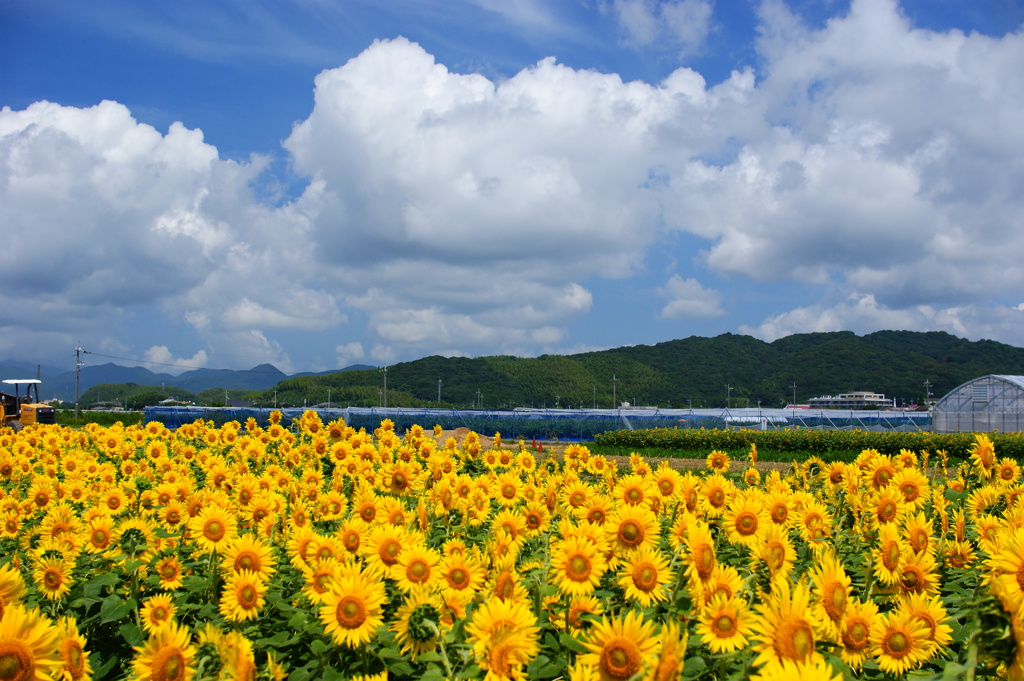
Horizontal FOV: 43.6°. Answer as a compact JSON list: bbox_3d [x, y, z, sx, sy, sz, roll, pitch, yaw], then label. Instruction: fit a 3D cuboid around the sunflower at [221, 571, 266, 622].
[{"bbox_3d":[-0.987,0.943,4.710,0.180,0.190,0.070,1,-11,-26],"label":"sunflower"}]

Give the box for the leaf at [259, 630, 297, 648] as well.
[{"bbox_3d":[-0.770,0.982,4.200,0.125,0.050,0.100,0,-3,0],"label":"leaf"}]

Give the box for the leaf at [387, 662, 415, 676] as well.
[{"bbox_3d":[-0.349,1.029,4.000,0.090,0.045,0.085,0,-3,0],"label":"leaf"}]

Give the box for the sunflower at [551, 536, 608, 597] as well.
[{"bbox_3d":[0.227,0.760,4.300,0.195,0.200,0.070,0,-13,-10],"label":"sunflower"}]

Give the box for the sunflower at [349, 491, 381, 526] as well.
[{"bbox_3d":[-0.790,0.906,6.900,0.175,0.190,0.070,1,-15,-28],"label":"sunflower"}]

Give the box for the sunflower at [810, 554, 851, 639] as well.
[{"bbox_3d":[0.819,0.661,3.300,0.075,0.220,0.180,-13,-11,41],"label":"sunflower"}]

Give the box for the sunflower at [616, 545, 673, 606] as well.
[{"bbox_3d":[0.440,0.784,4.250,0.200,0.198,0.070,1,-11,-24],"label":"sunflower"}]

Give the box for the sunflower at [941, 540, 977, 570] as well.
[{"bbox_3d":[2.391,1.149,6.832,0.187,0.176,0.073,-1,22,14],"label":"sunflower"}]

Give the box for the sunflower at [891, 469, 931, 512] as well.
[{"bbox_3d":[2.125,0.795,6.820,0.213,0.229,0.089,0,2,5],"label":"sunflower"}]

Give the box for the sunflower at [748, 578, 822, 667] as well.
[{"bbox_3d":[0.676,0.700,3.151,0.192,0.222,0.083,1,7,-21],"label":"sunflower"}]

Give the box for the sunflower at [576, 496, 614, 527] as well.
[{"bbox_3d":[0.433,0.898,6.637,0.202,0.208,0.082,0,12,-4],"label":"sunflower"}]

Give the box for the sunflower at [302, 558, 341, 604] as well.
[{"bbox_3d":[-0.737,0.942,5.000,0.185,0.180,0.070,1,-13,-28],"label":"sunflower"}]

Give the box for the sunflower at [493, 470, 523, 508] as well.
[{"bbox_3d":[-0.028,0.935,7.995,0.194,0.225,0.084,0,2,-5],"label":"sunflower"}]

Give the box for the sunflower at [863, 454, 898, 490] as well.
[{"bbox_3d":[1.920,0.698,6.610,0.215,0.215,0.080,0,-9,-4],"label":"sunflower"}]

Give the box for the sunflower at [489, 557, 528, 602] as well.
[{"bbox_3d":[-0.016,0.870,4.600,0.185,0.190,0.070,3,-4,-42],"label":"sunflower"}]

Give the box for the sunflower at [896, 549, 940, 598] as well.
[{"bbox_3d":[1.600,0.920,5.047,0.189,0.197,0.077,-2,11,35],"label":"sunflower"}]

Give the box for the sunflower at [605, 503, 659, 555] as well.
[{"bbox_3d":[0.430,0.676,4.600,0.195,0.195,0.070,0,-3,-2],"label":"sunflower"}]

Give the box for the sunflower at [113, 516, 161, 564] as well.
[{"bbox_3d":[-1.631,0.866,5.554,0.204,0.200,0.081,0,2,-8],"label":"sunflower"}]

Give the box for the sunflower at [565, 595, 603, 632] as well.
[{"bbox_3d":[0.261,0.982,4.600,0.160,0.140,0.075,2,-18,-33],"label":"sunflower"}]

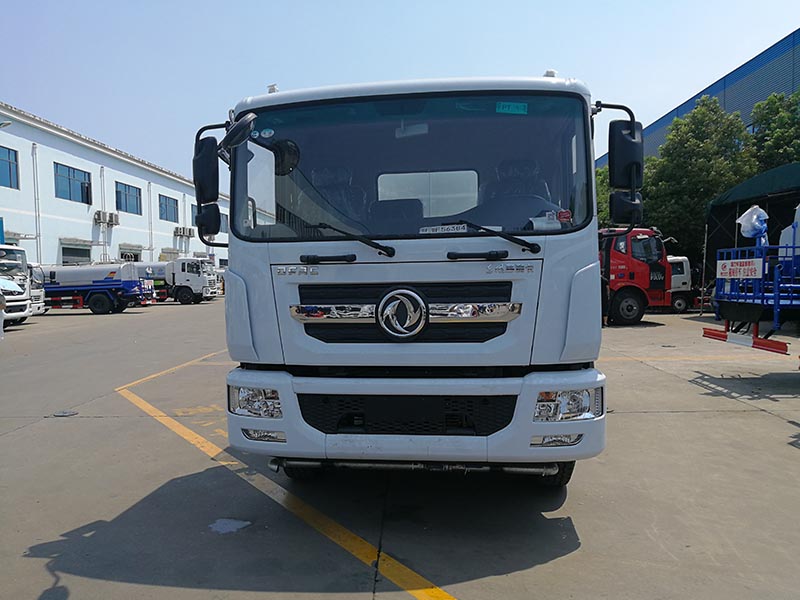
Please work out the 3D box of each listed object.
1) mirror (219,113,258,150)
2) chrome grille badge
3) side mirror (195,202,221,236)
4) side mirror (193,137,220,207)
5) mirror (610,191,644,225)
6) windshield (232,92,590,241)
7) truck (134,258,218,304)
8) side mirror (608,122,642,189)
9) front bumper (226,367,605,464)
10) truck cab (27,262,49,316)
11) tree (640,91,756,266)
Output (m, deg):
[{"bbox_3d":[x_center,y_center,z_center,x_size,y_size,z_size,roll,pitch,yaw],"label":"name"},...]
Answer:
[{"bbox_3d":[-1.002,-1.045,3.870,0.220,0.240,0.100,3,-36,51],"label":"mirror"},{"bbox_3d":[0.017,0.080,3.686,0.290,0.290,0.050,-1,3,5],"label":"chrome grille badge"},{"bbox_3d":[-1.234,-0.516,4.000,0.180,0.210,0.100,1,3,27],"label":"side mirror"},{"bbox_3d":[-1.247,-0.830,4.000,0.180,0.430,0.100,1,3,27],"label":"side mirror"},{"bbox_3d":[1.390,-0.568,3.830,0.190,0.200,0.110,-1,3,-5],"label":"mirror"},{"bbox_3d":[0.049,-0.806,3.859,2.200,0.930,0.200,-1,-8,5],"label":"windshield"},{"bbox_3d":[-15.119,-1.211,37.141,7.600,2.750,2.400,-1,3,2],"label":"truck"},{"bbox_3d":[1.384,-0.887,3.830,0.200,0.420,0.110,-1,3,-5],"label":"side mirror"},{"bbox_3d":[0.069,0.682,3.883,2.320,0.575,0.420,-1,3,5],"label":"front bumper"},{"bbox_3d":[-15.258,-0.499,24.576,1.700,2.000,2.000,-1,3,7],"label":"truck cab"},{"bbox_3d":[12.534,-4.096,26.001,5.300,8.700,5.300,-1,3,0],"label":"tree"}]

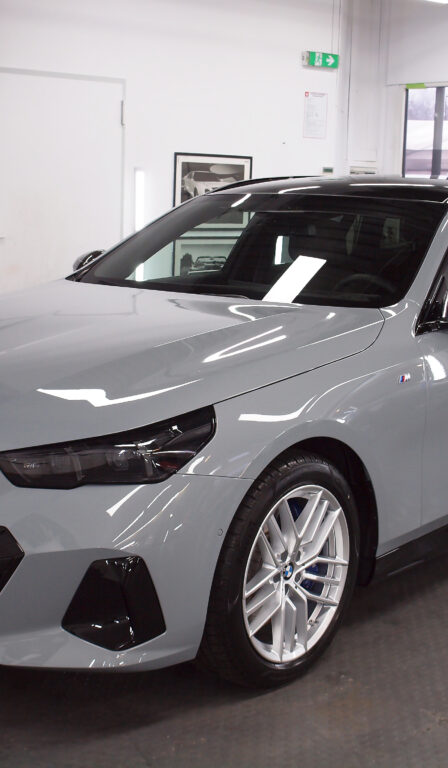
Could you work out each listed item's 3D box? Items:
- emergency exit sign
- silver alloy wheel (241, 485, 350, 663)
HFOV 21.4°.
[{"bbox_3d":[0.757,-2.531,9.248,0.330,0.110,0.080,-7,13,-40],"label":"emergency exit sign"},{"bbox_3d":[0.147,0.549,3.562,0.200,0.529,0.529,10,13,39],"label":"silver alloy wheel"}]

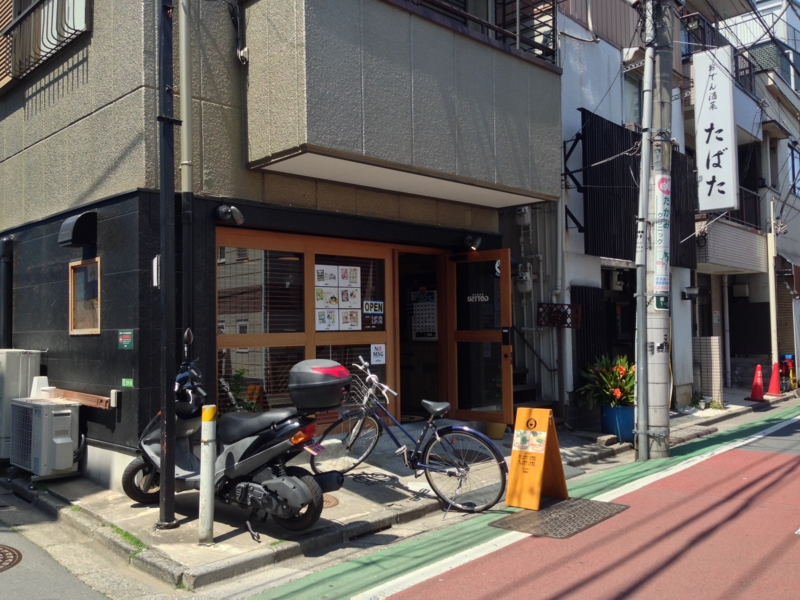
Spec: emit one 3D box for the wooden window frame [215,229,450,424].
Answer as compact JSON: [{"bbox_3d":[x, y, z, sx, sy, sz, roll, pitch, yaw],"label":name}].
[{"bbox_3d":[-0.539,0.356,7.793,0.130,1.970,3.050,-3,-3,45],"label":"wooden window frame"}]

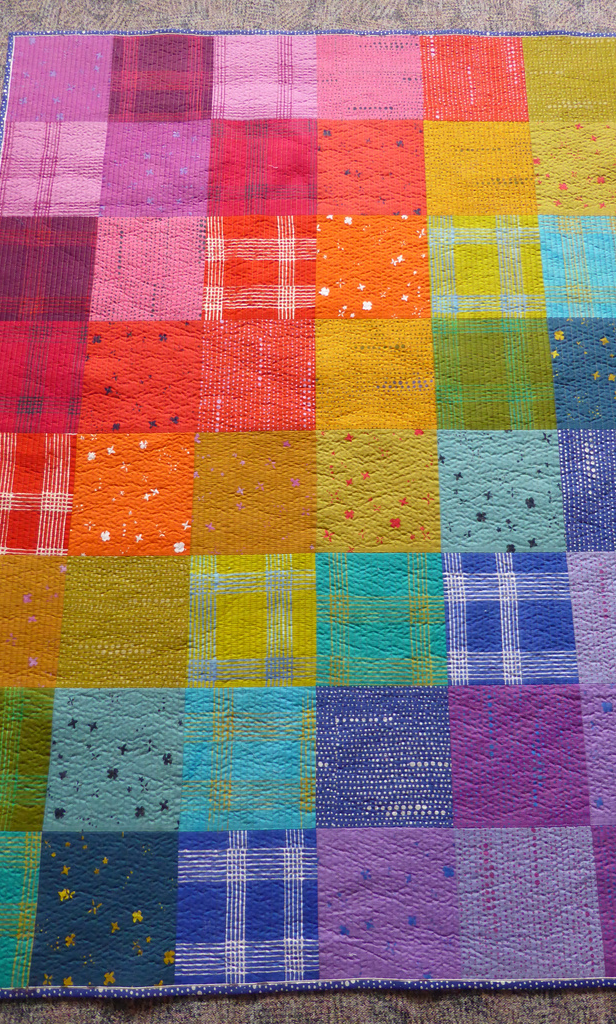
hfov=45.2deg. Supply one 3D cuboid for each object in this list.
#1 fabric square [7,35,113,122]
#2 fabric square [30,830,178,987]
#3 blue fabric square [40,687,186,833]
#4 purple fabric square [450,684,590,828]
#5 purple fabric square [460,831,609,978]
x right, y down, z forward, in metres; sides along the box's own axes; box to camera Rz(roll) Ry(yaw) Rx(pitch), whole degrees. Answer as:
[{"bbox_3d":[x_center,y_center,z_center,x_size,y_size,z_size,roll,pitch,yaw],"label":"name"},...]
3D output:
[{"bbox_3d":[-0.558,-0.976,1.674,0.229,0.012,0.235,0,75,0],"label":"fabric square"},{"bbox_3d":[-0.318,0.625,1.168,0.222,0.012,0.224,0,76,0],"label":"fabric square"},{"bbox_3d":[-0.338,0.433,1.303,0.233,0.010,0.241,0,76,1],"label":"blue fabric square"},{"bbox_3d":[0.369,0.426,1.301,0.234,0.012,0.238,0,75,0],"label":"purple fabric square"},{"bbox_3d":[0.348,0.615,1.169,0.221,0.012,0.221,0,76,0],"label":"purple fabric square"}]

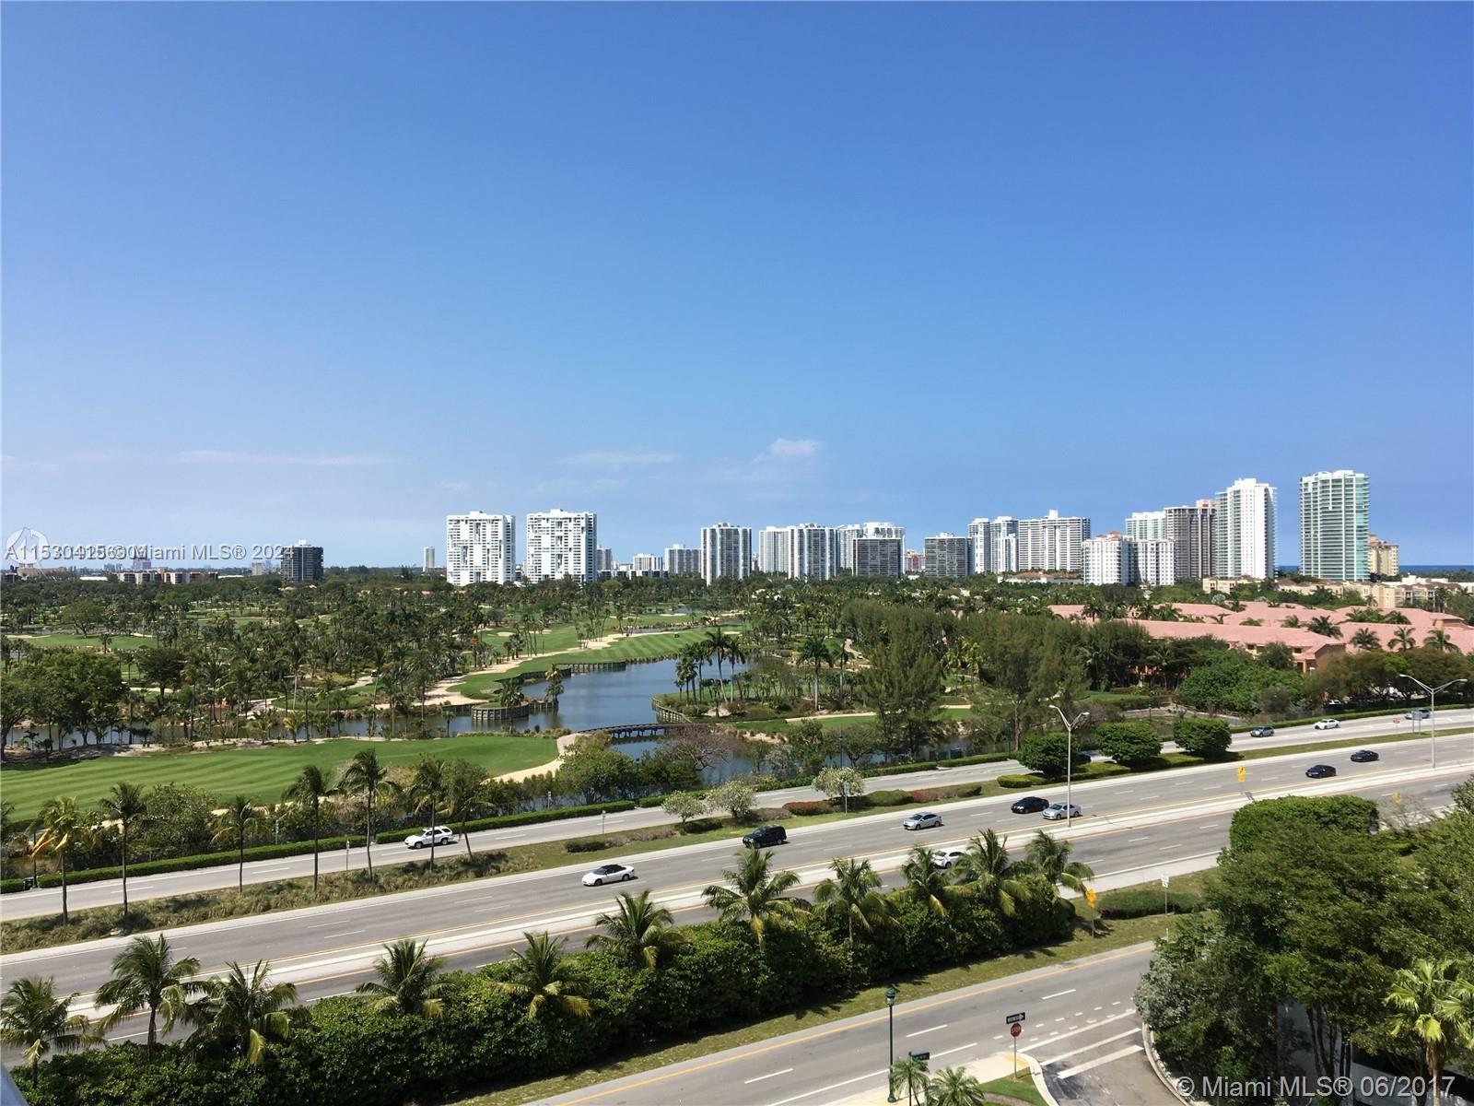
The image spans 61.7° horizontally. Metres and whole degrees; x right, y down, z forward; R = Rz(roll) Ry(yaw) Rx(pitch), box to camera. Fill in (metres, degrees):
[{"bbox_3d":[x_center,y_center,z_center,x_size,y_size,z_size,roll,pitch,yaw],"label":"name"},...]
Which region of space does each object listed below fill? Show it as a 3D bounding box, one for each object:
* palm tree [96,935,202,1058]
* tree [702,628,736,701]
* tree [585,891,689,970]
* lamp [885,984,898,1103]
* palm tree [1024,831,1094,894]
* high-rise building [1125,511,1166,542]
[{"bbox_3d":[-29.370,24.426,62.032,5.170,10.360,5.170,0,-1,0],"label":"palm tree"},{"bbox_3d":[-3.543,23.720,262.000,6.600,16.166,6.400,0,0,0],"label":"tree"},{"bbox_3d":[-6.466,25.875,79.700,6.400,8.269,6.200,0,0,0],"label":"tree"},{"bbox_3d":[8.429,26.772,67.300,0.520,6.285,0.520,0,0,0],"label":"lamp"},{"bbox_3d":[26.137,26.305,100.662,5.650,7.060,5.650,0,-1,0],"label":"palm tree"},{"bbox_3d":[534.515,-6.170,1610.000,54.000,95.764,32.000,0,0,10],"label":"high-rise building"}]

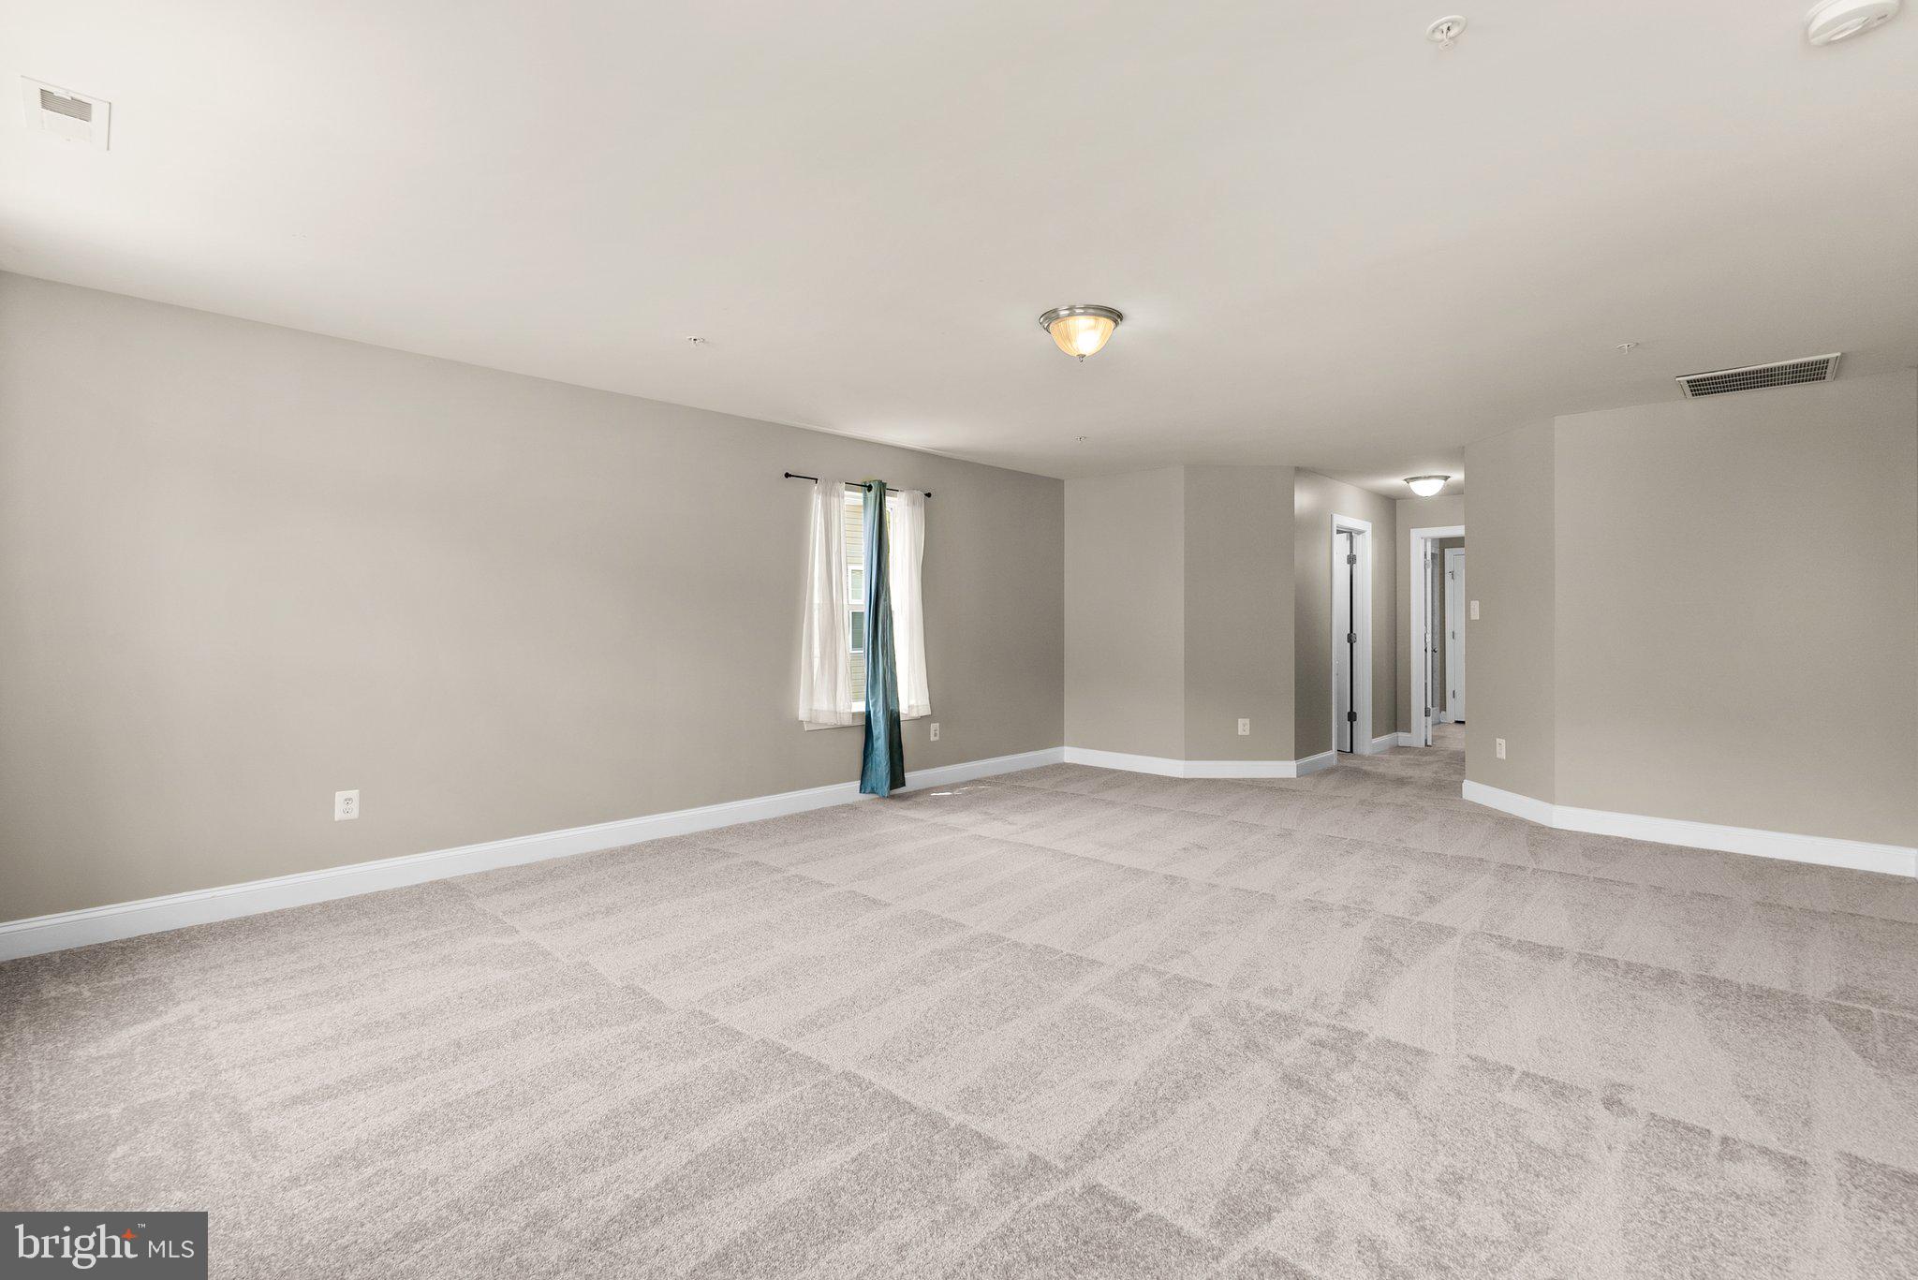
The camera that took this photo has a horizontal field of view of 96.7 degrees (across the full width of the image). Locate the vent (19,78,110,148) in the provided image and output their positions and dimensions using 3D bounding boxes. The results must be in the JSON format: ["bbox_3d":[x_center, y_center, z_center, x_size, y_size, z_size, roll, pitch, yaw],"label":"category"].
[{"bbox_3d":[-2.186,-1.277,2.092,0.305,0.016,0.146,1,1,44],"label":"vent"}]

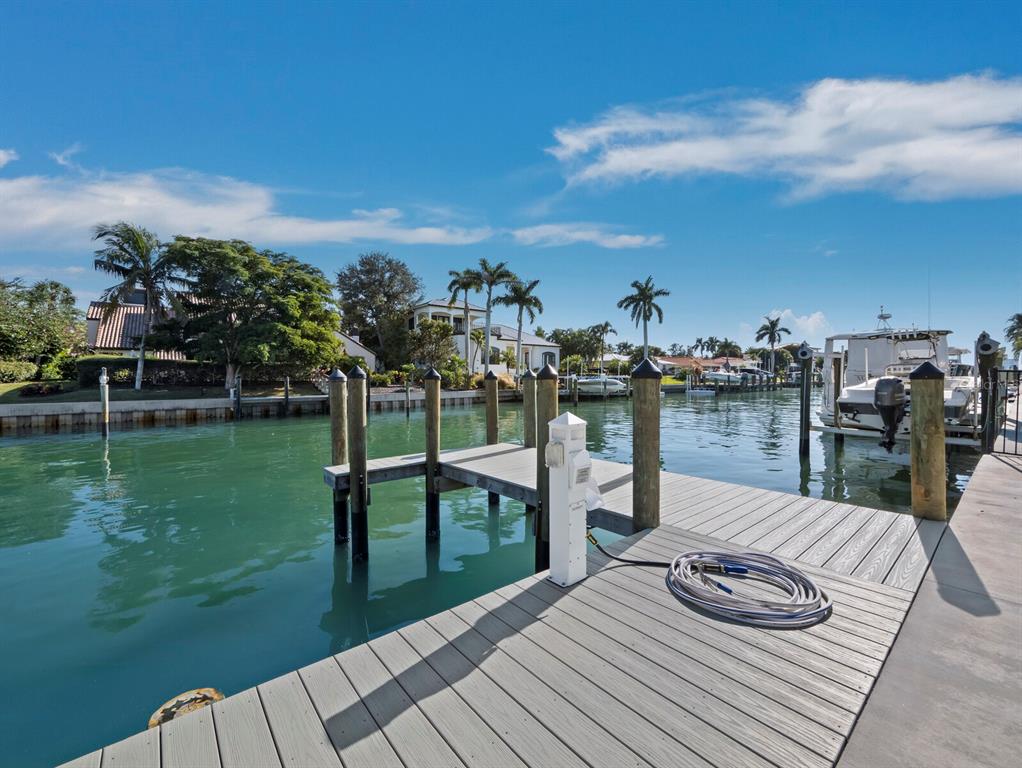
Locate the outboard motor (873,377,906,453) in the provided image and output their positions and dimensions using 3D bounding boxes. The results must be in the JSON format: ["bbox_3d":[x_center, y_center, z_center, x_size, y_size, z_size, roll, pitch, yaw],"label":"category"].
[{"bbox_3d":[9.301,0.748,10.150,0.850,1.820,0.600,0,0,-39],"label":"outboard motor"}]

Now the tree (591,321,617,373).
[{"bbox_3d":[13.791,-5.247,62.000,4.100,8.500,4.100,0,0,13],"label":"tree"}]

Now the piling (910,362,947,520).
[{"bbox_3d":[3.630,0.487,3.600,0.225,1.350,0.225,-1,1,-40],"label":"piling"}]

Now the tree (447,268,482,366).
[{"bbox_3d":[-4.650,-6.100,42.500,4.000,11.400,4.000,0,1,0],"label":"tree"}]

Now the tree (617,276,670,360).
[{"bbox_3d":[18.721,-7.502,58.000,7.400,15.000,7.400,0,0,18],"label":"tree"}]

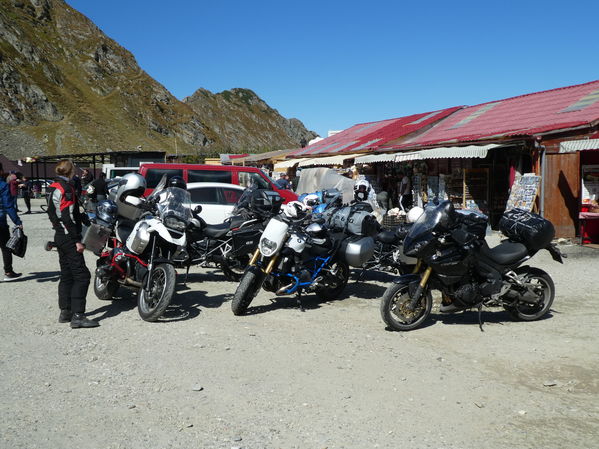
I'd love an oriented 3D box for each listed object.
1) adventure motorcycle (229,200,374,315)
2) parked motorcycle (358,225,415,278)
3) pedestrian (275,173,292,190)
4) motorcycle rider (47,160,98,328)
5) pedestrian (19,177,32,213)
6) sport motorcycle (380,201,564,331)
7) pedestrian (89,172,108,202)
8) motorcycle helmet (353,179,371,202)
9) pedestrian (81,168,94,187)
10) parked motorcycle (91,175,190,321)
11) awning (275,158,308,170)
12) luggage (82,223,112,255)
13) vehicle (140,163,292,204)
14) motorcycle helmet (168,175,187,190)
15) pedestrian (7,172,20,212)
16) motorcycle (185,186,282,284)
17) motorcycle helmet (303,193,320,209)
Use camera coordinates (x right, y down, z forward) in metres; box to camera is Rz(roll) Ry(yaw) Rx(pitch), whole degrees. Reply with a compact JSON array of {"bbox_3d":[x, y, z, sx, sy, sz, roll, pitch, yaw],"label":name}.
[{"bbox_3d":[-0.050,0.370,7.850,2.150,1.280,0.930,-4,6,-44],"label":"adventure motorcycle"},{"bbox_3d":[1.014,0.213,10.165,2.120,1.260,0.850,-2,10,-30],"label":"parked motorcycle"},{"bbox_3d":[-0.606,-1.048,23.435,0.520,1.680,0.360,3,6,37],"label":"pedestrian"},{"bbox_3d":[-2.418,0.212,6.782,0.480,1.760,0.520,-1,5,-18],"label":"motorcycle rider"},{"bbox_3d":[-12.187,-1.309,28.422,0.600,1.660,0.500,1,4,6],"label":"pedestrian"},{"bbox_3d":[1.825,0.421,6.742,2.130,1.330,0.840,-1,9,-19],"label":"sport motorcycle"},{"bbox_3d":[-6.233,-0.785,19.934,0.520,1.700,0.360,-1,5,-11],"label":"pedestrian"},{"bbox_3d":[0.850,-0.458,8.700,0.245,0.270,0.320,1,5,9],"label":"motorcycle helmet"},{"bbox_3d":[-6.428,-0.771,19.432,0.520,1.750,0.360,3,6,37],"label":"pedestrian"},{"bbox_3d":[-2.020,0.273,7.619,0.930,1.470,2.200,4,1,-35],"label":"parked motorcycle"},{"bbox_3d":[-0.385,-2.718,29.000,1.000,0.550,1.900,-2,4,-24],"label":"awning"},{"bbox_3d":[-2.626,0.180,8.170,0.270,0.350,0.450,13,-4,-35],"label":"luggage"},{"bbox_3d":[-2.361,-0.778,19.346,4.850,1.950,1.920,-1,4,-15],"label":"vehicle"},{"bbox_3d":[-1.775,-0.577,9.350,0.250,0.260,0.310,4,6,41],"label":"motorcycle helmet"},{"bbox_3d":[-11.840,-1.298,26.433,0.380,1.710,0.480,0,4,-6],"label":"pedestrian"},{"bbox_3d":[-1.470,0.158,9.473,2.250,1.450,0.950,-1,5,-12],"label":"motorcycle"},{"bbox_3d":[0.192,-0.356,10.000,0.250,0.260,0.330,-3,5,-37],"label":"motorcycle helmet"}]

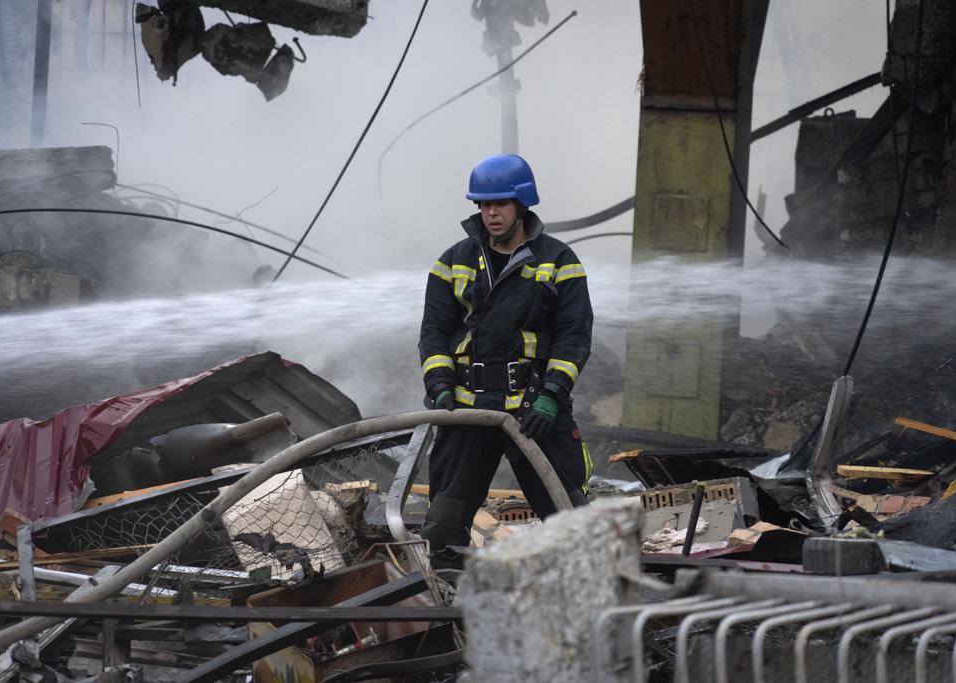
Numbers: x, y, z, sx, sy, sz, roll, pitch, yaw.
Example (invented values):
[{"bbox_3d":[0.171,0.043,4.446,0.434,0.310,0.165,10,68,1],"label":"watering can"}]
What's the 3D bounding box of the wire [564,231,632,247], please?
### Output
[{"bbox_3d":[0.547,-0.468,31.000,0.330,0.075,0.100,0,1,0],"label":"wire"}]

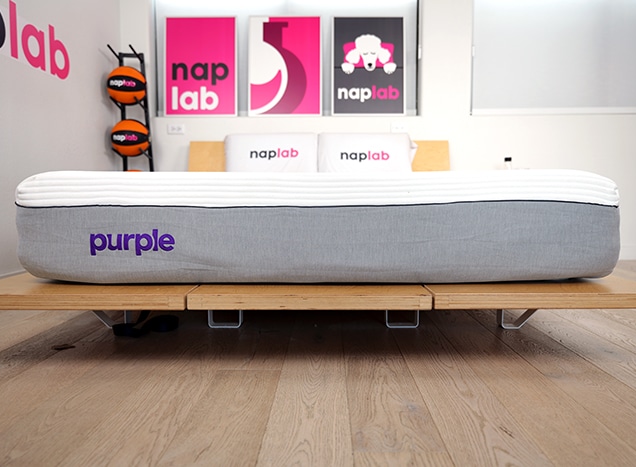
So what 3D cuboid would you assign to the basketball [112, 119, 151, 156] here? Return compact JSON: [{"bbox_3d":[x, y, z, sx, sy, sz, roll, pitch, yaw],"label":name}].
[{"bbox_3d":[-1.224,-0.623,3.310,0.240,0.240,0.240,0,4,1],"label":"basketball"}]

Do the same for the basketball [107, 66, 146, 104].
[{"bbox_3d":[-1.231,-0.951,3.260,0.240,0.240,0.240,0,4,1],"label":"basketball"}]

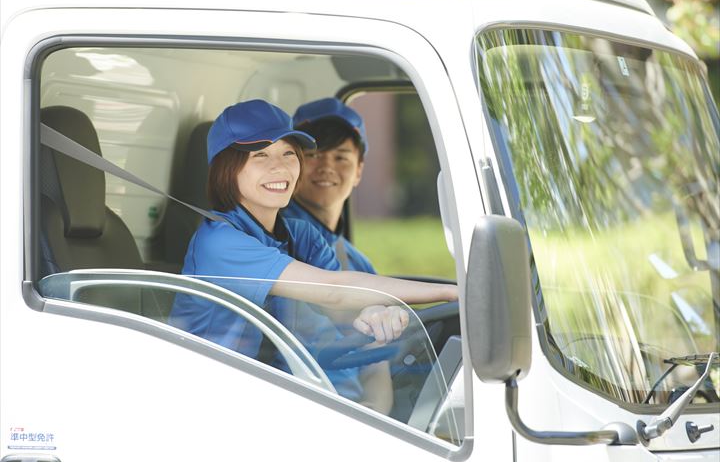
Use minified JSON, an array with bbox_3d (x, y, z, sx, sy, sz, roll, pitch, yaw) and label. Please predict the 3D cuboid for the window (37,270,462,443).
[{"bbox_3d":[-0.219,0.248,7.920,0.900,0.345,0.050,0,-6,21],"label":"window"}]

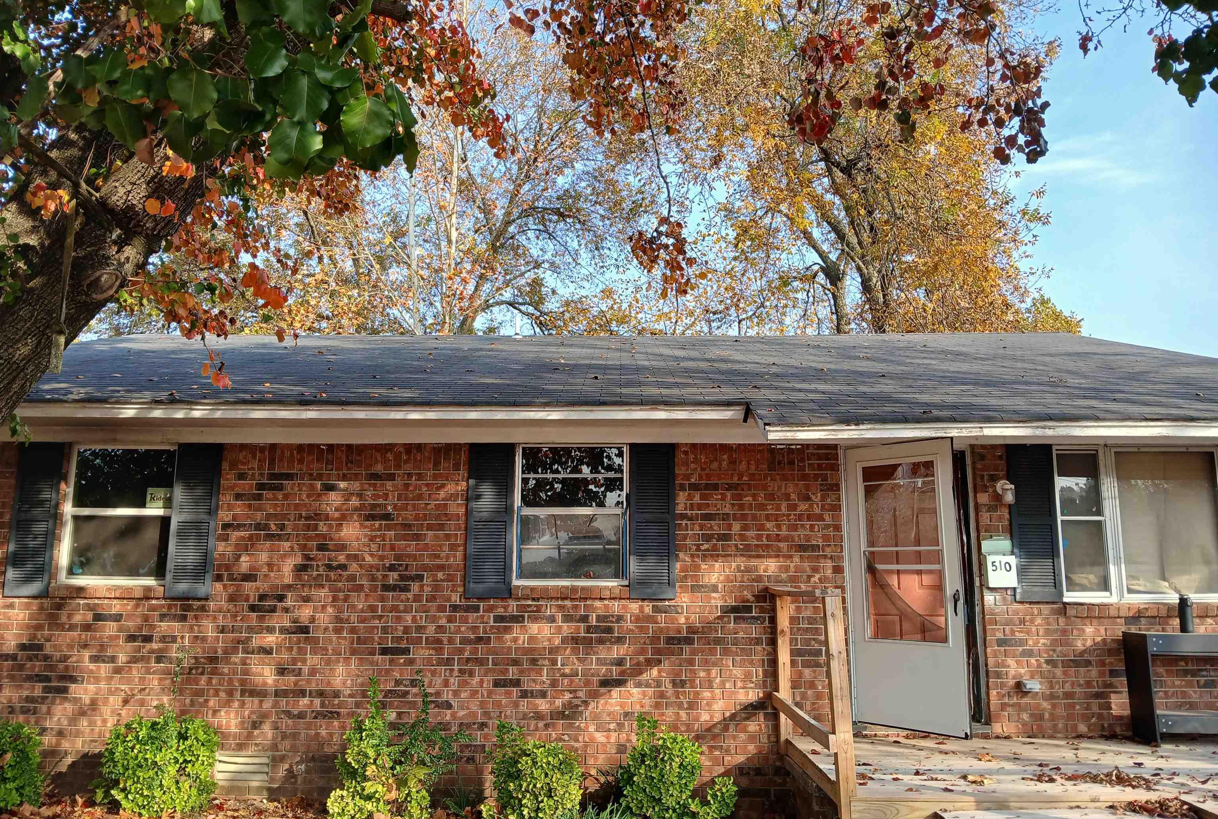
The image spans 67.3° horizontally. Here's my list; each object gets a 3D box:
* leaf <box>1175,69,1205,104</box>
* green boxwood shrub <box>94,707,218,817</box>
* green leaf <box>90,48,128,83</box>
[{"bbox_3d":[1.016,-0.565,1.600,0.055,0.060,0.025,0,-10,1],"label":"leaf"},{"bbox_3d":[-3.168,2.466,6.419,0.803,0.728,0.720,0,-10,1],"label":"green boxwood shrub"},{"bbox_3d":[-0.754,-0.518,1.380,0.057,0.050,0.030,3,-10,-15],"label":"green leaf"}]

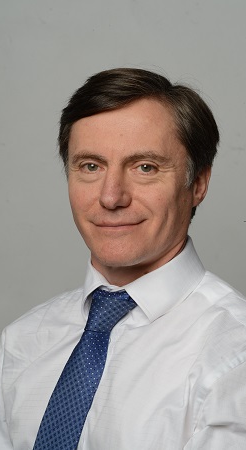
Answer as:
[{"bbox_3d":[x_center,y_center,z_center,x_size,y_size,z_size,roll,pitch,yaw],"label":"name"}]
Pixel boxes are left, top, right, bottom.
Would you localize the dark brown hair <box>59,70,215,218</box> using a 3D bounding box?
[{"bbox_3d":[0.019,-0.100,1.580,0.185,0.178,0.205,0,0,18],"label":"dark brown hair"}]

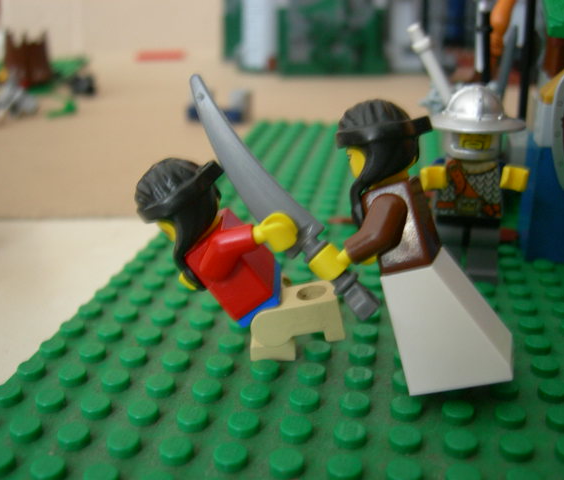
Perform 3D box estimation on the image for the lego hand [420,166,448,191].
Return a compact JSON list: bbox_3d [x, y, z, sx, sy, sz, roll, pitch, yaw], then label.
[{"bbox_3d":[0.032,-0.013,0.140,0.006,0.005,0.007,-10,-2,12],"label":"lego hand"}]

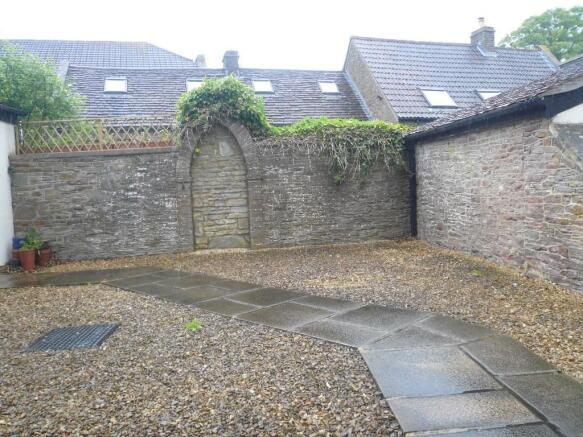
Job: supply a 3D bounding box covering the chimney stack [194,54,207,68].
[{"bbox_3d":[-4.858,-8.331,25.535,0.550,0.950,0.550,-3,4,-14],"label":"chimney stack"}]

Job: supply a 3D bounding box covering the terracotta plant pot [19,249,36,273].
[{"bbox_3d":[-5.505,0.874,9.825,0.340,0.449,0.340,-2,4,0],"label":"terracotta plant pot"}]

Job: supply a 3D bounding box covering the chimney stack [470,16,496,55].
[{"bbox_3d":[8.162,-7.737,20.116,0.649,1.777,0.814,-4,4,-19],"label":"chimney stack"}]

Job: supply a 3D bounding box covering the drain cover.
[{"bbox_3d":[-2.365,1.321,5.190,0.732,0.040,0.828,-3,4,-6],"label":"drain cover"}]

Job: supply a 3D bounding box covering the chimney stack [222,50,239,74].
[{"bbox_3d":[-2.304,-5.786,17.802,0.560,0.902,0.620,-3,4,-14],"label":"chimney stack"}]

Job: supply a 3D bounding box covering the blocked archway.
[{"bbox_3d":[-1.764,-0.772,11.705,1.423,3.078,0.300,-3,4,-9],"label":"blocked archway"}]

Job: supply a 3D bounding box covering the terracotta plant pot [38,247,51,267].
[{"bbox_3d":[-5.472,0.848,10.403,0.265,0.413,0.265,-2,4,0],"label":"terracotta plant pot"}]

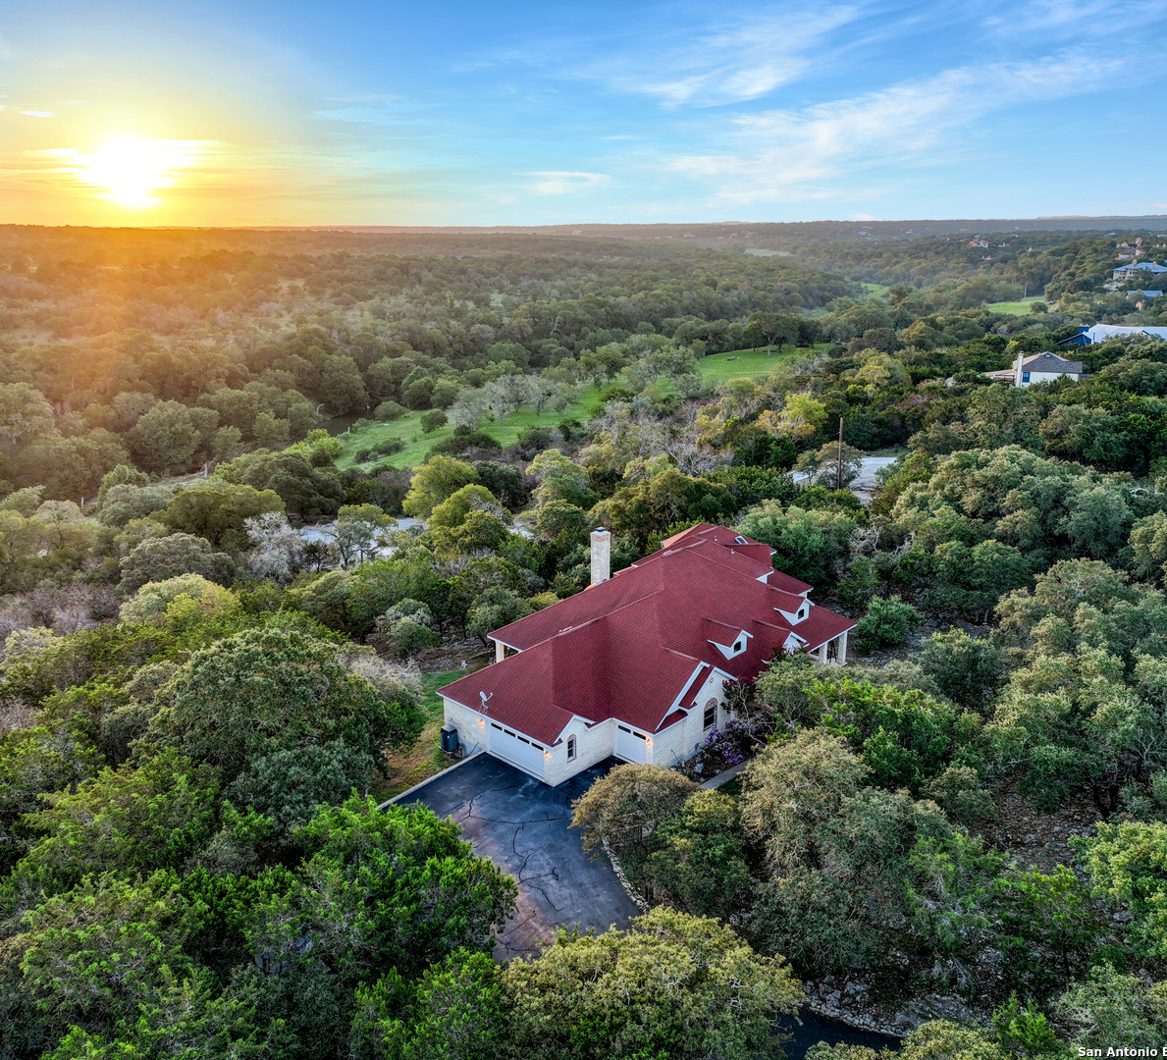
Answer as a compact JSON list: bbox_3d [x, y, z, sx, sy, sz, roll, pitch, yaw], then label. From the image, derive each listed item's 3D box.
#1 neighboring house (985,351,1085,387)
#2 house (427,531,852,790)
[{"bbox_3d":[87.480,-31.280,190.000,15.000,6.700,13.000,4,18,12],"label":"neighboring house"},{"bbox_3d":[6.430,5.450,78.240,24.270,9.600,41.430,16,23,41],"label":"house"}]

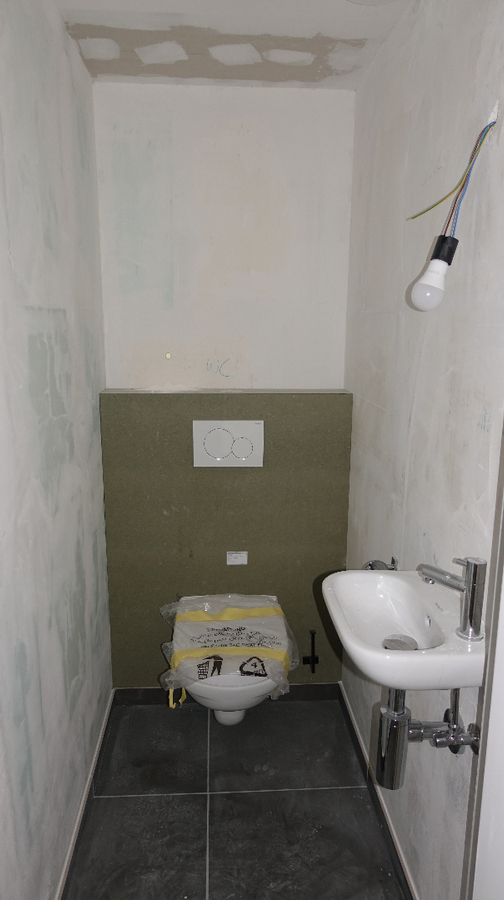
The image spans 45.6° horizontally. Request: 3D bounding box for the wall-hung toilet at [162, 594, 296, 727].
[{"bbox_3d":[-0.071,0.764,1.996,0.370,0.365,0.540,0,12,-4],"label":"wall-hung toilet"}]

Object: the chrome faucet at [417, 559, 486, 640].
[{"bbox_3d":[0.357,0.247,1.056,0.050,0.140,0.130,-9,15,-37],"label":"chrome faucet"}]

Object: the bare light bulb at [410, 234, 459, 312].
[{"bbox_3d":[0.342,-0.326,1.115,0.061,0.142,0.061,19,2,-7],"label":"bare light bulb"}]

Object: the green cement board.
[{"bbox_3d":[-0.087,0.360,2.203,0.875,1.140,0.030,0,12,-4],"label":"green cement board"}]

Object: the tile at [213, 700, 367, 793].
[{"bbox_3d":[0.102,1.020,2.095,0.501,0.010,0.453,0,12,-4],"label":"tile"}]

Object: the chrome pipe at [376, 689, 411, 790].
[{"bbox_3d":[0.281,0.552,1.187,0.060,0.232,0.060,0,12,-4],"label":"chrome pipe"}]

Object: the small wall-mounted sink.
[{"bbox_3d":[0.282,0.363,1.144,0.272,0.125,0.362,0,12,-4],"label":"small wall-mounted sink"}]

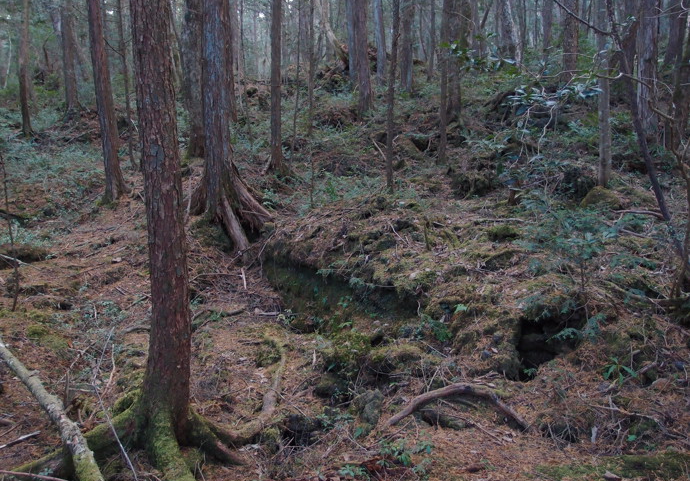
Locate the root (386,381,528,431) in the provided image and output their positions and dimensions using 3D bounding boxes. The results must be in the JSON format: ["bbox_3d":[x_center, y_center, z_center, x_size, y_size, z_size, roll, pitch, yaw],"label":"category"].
[{"bbox_3d":[0.736,1.093,3.650,0.970,0.260,0.240,-1,6,0],"label":"root"}]

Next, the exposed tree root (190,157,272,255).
[{"bbox_3d":[-1.343,-0.390,6.600,0.980,1.130,0.800,-1,6,0],"label":"exposed tree root"}]

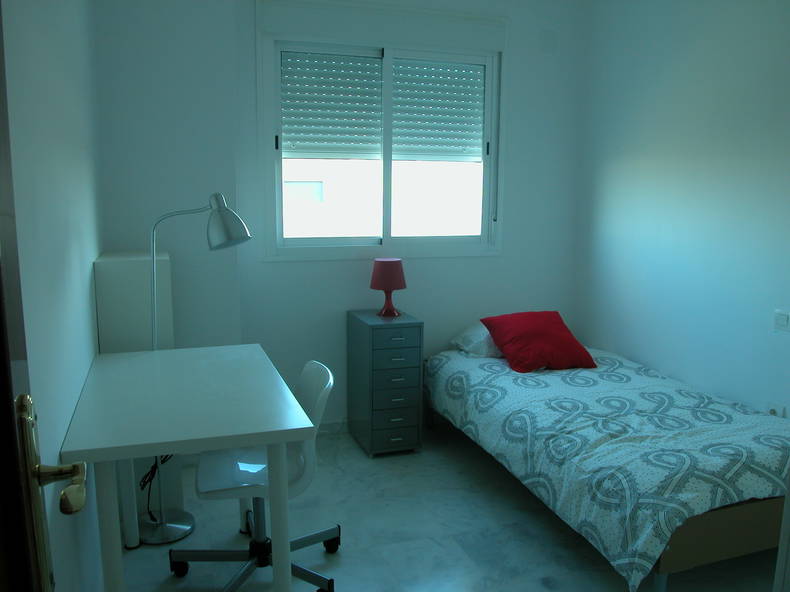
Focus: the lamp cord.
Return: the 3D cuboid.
[{"bbox_3d":[-0.939,0.758,2.515,0.142,0.268,0.120,-2,8,-16],"label":"lamp cord"}]

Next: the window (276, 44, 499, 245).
[{"bbox_3d":[-0.017,-0.803,3.530,1.265,1.070,0.090,-2,8,-16],"label":"window"}]

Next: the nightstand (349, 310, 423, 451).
[{"bbox_3d":[-0.061,0.453,3.451,0.280,0.690,0.430,-3,9,-19],"label":"nightstand"}]

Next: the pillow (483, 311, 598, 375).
[{"bbox_3d":[0.764,0.234,3.406,0.460,0.150,0.460,-3,35,-16],"label":"pillow"}]

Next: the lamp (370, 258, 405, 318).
[{"bbox_3d":[-0.035,-0.042,3.434,0.190,0.295,0.190,0,8,0],"label":"lamp"}]

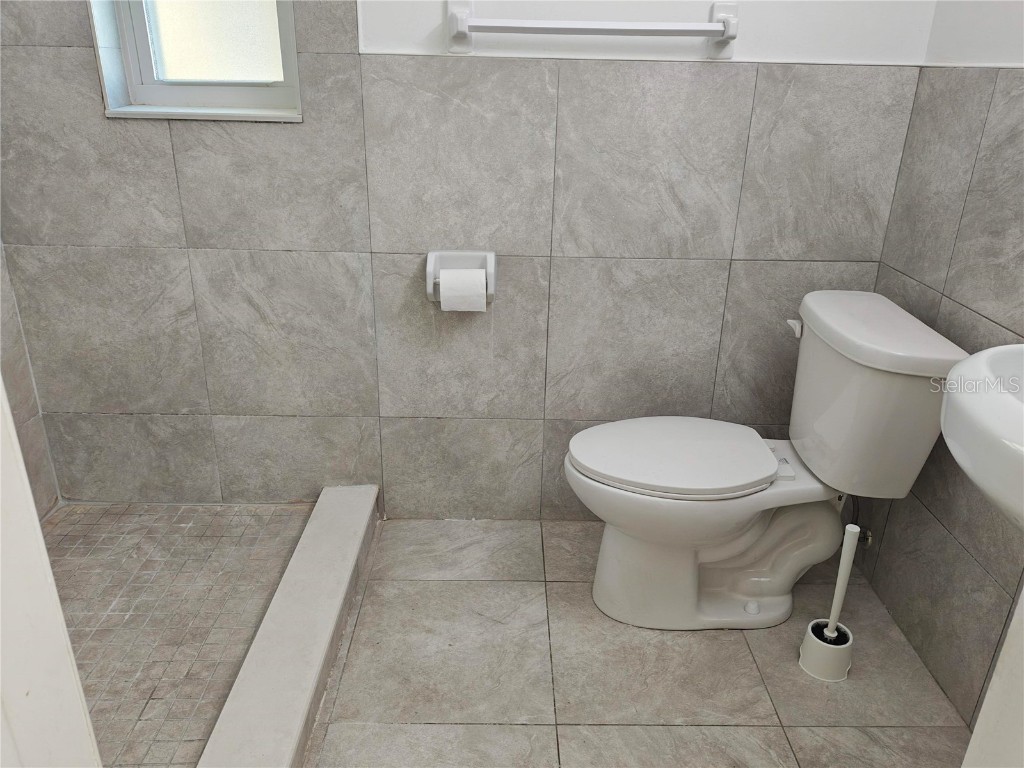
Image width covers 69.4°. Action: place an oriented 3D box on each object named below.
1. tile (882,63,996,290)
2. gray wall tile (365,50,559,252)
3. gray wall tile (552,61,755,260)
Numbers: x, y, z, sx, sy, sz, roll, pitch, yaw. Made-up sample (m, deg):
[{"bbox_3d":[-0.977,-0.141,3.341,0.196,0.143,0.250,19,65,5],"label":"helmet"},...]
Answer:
[{"bbox_3d":[0.938,-0.458,1.643,0.012,0.451,0.288,1,23,-1],"label":"tile"},{"bbox_3d":[-0.122,-0.533,1.764,0.452,0.451,0.012,1,23,-1],"label":"gray wall tile"},{"bbox_3d":[0.330,-0.526,1.771,0.452,0.451,0.012,1,23,-1],"label":"gray wall tile"}]

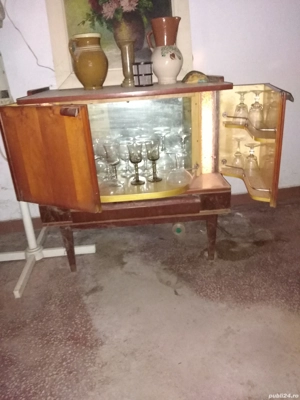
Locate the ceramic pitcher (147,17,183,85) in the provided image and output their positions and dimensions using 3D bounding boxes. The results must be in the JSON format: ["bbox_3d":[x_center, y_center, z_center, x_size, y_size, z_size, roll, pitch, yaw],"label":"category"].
[{"bbox_3d":[0.067,-0.726,1.468,0.176,0.287,0.152,-4,24,-1],"label":"ceramic pitcher"}]

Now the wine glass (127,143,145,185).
[{"bbox_3d":[-0.057,-0.159,1.308,0.066,0.179,0.066,-4,24,-1],"label":"wine glass"}]

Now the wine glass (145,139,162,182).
[{"bbox_3d":[0.018,-0.175,1.333,0.066,0.180,0.066,-4,24,-1],"label":"wine glass"}]

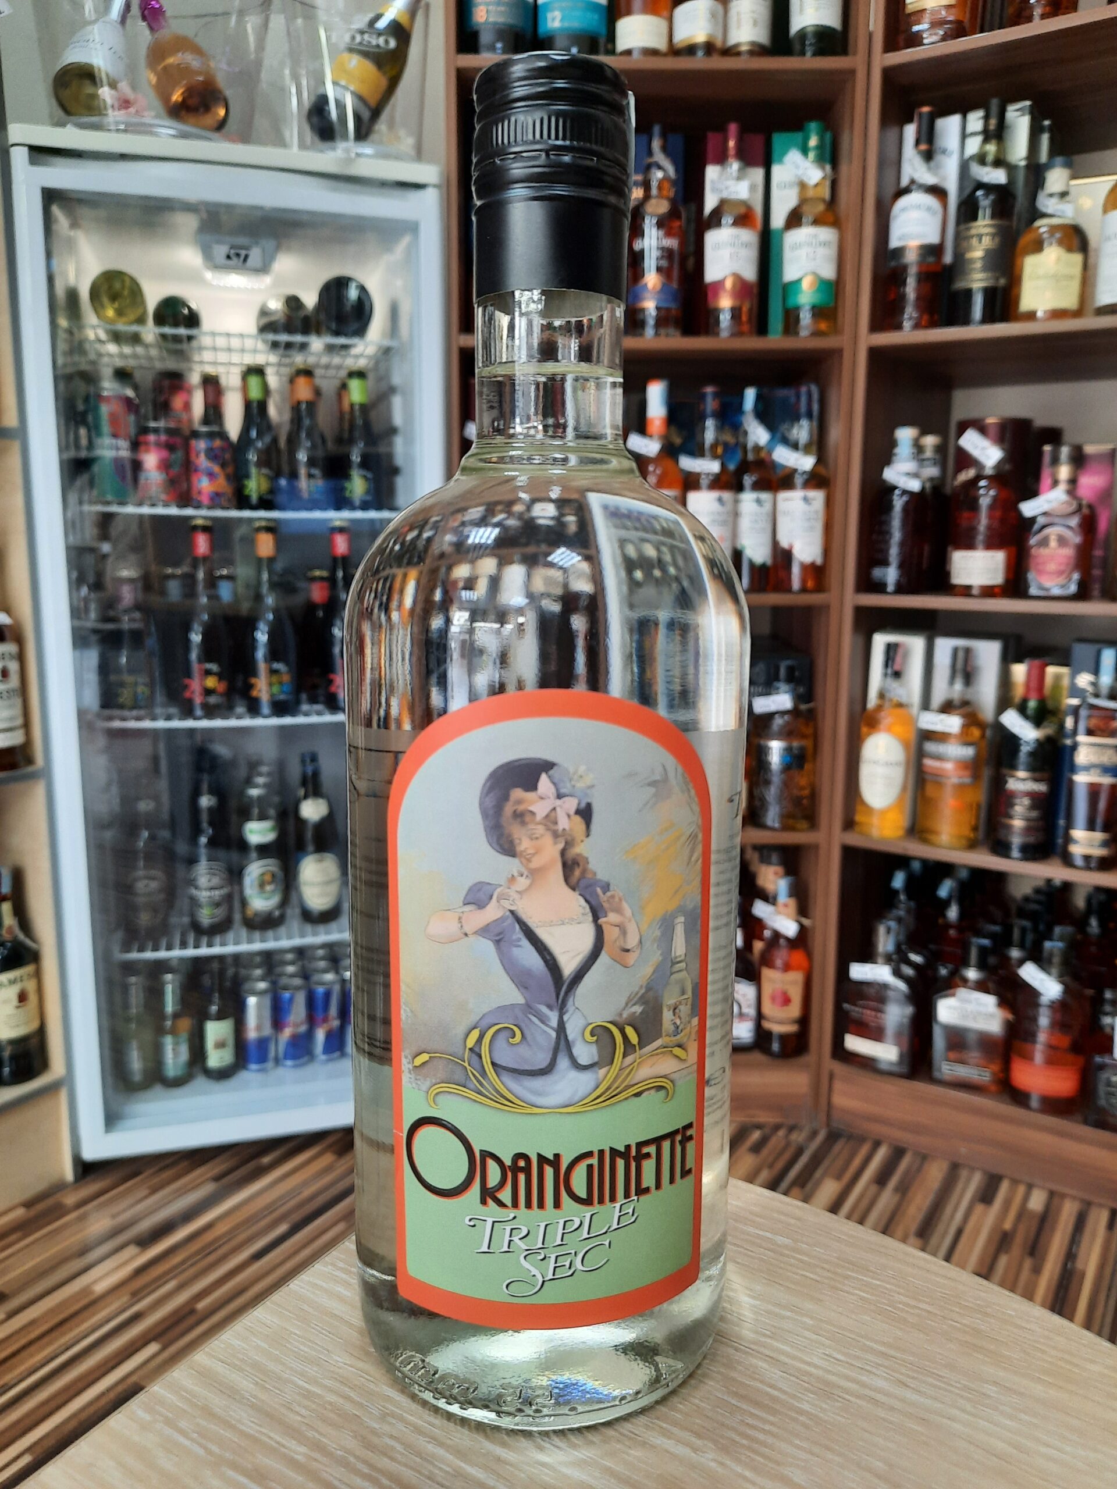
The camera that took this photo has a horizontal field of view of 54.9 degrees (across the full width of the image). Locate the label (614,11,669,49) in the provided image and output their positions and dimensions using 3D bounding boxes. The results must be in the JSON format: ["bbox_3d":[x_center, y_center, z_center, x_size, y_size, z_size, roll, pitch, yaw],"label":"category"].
[{"bbox_3d":[0.115,-0.983,1.495,0.077,0.041,0.035,1,10,4],"label":"label"}]

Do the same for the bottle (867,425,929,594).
[{"bbox_3d":[0.504,-0.344,1.596,0.081,0.243,0.081,6,11,30],"label":"bottle"}]

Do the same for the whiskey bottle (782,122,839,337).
[{"bbox_3d":[0.368,-0.734,1.558,0.080,0.296,0.080,3,10,13],"label":"whiskey bottle"}]

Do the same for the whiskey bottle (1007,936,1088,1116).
[{"bbox_3d":[0.716,0.409,1.566,0.102,0.246,0.065,5,11,27],"label":"whiskey bottle"}]

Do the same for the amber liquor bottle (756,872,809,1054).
[{"bbox_3d":[0.368,0.355,1.740,0.077,0.286,0.077,3,10,16],"label":"amber liquor bottle"}]

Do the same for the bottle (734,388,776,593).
[{"bbox_3d":[0.302,-0.384,1.652,0.077,0.302,0.077,2,9,10],"label":"bottle"}]

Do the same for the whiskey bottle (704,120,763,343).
[{"bbox_3d":[0.252,-0.737,1.561,0.080,0.302,0.080,2,9,9],"label":"whiskey bottle"}]

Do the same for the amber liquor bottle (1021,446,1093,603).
[{"bbox_3d":[0.690,-0.308,1.486,0.088,0.208,0.085,7,11,35],"label":"amber liquor bottle"}]

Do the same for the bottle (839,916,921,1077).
[{"bbox_3d":[0.505,0.391,1.693,0.108,0.234,0.063,6,11,31],"label":"bottle"}]

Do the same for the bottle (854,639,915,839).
[{"bbox_3d":[0.498,-0.007,1.639,0.075,0.291,0.075,5,11,29],"label":"bottle"}]

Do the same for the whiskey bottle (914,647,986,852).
[{"bbox_3d":[0.580,0.003,1.580,0.085,0.290,0.085,5,10,27],"label":"whiskey bottle"}]

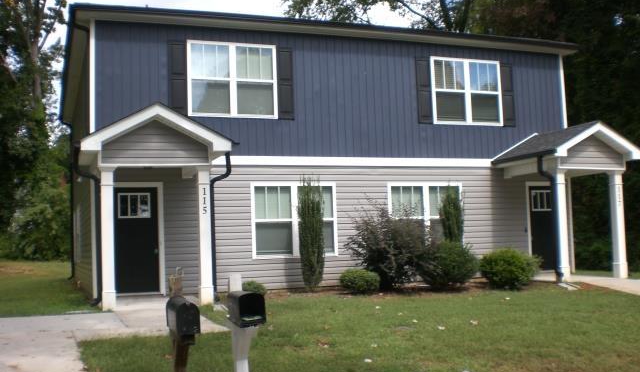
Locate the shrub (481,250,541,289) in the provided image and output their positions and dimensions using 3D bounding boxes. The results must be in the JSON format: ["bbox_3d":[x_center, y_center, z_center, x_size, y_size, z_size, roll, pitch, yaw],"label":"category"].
[{"bbox_3d":[3.806,1.632,14.006,1.244,0.748,1.076,0,-5,-21],"label":"shrub"}]

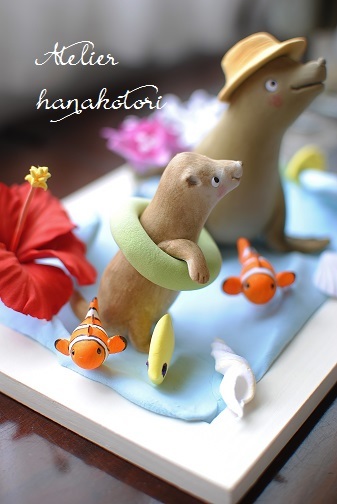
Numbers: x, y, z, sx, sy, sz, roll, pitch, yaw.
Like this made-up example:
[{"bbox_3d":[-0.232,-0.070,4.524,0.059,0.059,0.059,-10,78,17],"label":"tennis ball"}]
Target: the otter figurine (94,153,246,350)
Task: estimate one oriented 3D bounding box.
[{"bbox_3d":[-0.013,-0.001,0.424,0.115,0.124,0.069,6,31,16],"label":"otter figurine"}]

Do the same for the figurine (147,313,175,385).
[{"bbox_3d":[-0.004,0.055,0.415,0.013,0.034,0.051,2,30,8],"label":"figurine"}]

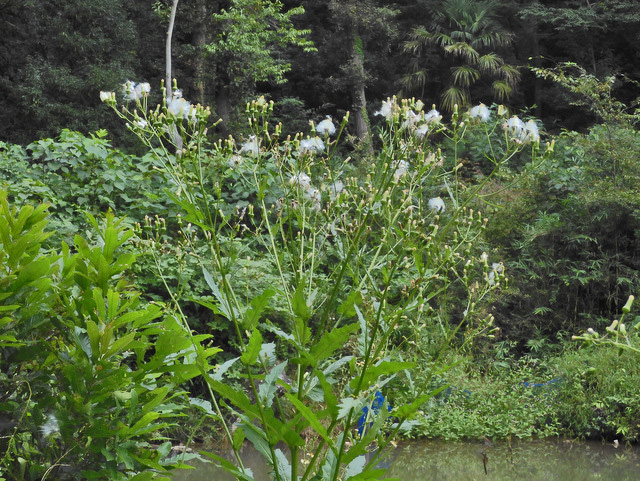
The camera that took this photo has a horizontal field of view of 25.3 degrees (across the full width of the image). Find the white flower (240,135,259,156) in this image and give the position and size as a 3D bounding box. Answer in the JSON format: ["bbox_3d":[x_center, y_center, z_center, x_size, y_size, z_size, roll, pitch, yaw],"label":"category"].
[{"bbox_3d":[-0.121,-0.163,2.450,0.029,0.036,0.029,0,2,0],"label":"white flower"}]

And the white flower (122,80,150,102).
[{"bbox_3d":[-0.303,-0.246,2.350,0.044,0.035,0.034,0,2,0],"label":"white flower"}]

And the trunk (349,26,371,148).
[{"bbox_3d":[0.513,-1.987,18.500,0.240,1.620,0.240,-3,2,0],"label":"trunk"}]

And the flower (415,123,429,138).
[{"bbox_3d":[0.139,-0.151,1.950,0.019,0.022,0.021,0,0,0],"label":"flower"}]

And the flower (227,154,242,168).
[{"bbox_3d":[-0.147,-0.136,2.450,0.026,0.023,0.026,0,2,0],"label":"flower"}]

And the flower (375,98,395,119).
[{"bbox_3d":[0.088,-0.181,1.950,0.027,0.027,0.027,0,0,0],"label":"flower"}]

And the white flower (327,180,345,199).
[{"bbox_3d":[0.022,-0.073,2.050,0.026,0.026,0.026,0,0,0],"label":"white flower"}]

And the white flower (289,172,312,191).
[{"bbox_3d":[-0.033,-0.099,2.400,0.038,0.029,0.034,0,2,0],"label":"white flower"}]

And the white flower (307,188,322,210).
[{"bbox_3d":[-0.008,-0.058,2.000,0.022,0.031,0.022,0,0,0],"label":"white flower"}]

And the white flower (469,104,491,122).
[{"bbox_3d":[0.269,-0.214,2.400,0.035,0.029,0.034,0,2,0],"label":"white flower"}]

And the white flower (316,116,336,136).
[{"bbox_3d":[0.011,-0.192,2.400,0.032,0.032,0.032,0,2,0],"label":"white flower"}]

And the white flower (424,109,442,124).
[{"bbox_3d":[0.155,-0.170,1.950,0.025,0.022,0.025,0,0,0],"label":"white flower"}]

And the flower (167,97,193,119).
[{"bbox_3d":[-0.192,-0.182,1.950,0.036,0.030,0.027,0,0,0],"label":"flower"}]

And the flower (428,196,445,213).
[{"bbox_3d":[0.160,-0.049,1.950,0.022,0.022,0.022,0,0,0],"label":"flower"}]

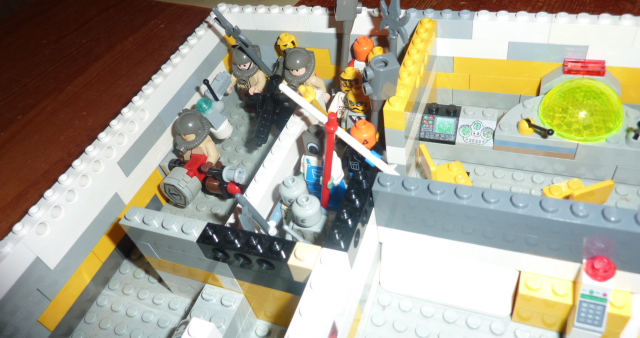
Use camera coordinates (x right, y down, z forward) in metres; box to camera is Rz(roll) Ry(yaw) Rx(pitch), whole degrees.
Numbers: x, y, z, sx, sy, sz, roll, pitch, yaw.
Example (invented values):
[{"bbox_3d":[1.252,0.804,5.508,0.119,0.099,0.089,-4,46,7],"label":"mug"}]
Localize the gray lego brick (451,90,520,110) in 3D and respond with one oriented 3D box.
[{"bbox_3d":[0.086,-0.038,0.237,0.032,0.010,0.008,9,50,21],"label":"gray lego brick"}]

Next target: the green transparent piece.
[{"bbox_3d":[0.106,-0.026,0.186,0.032,0.016,0.032,9,50,21],"label":"green transparent piece"}]

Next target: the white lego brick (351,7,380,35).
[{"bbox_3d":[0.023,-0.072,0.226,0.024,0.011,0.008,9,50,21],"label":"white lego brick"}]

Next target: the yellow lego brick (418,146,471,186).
[{"bbox_3d":[0.054,0.000,0.196,0.018,0.018,0.016,-14,45,0],"label":"yellow lego brick"}]

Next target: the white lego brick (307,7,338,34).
[{"bbox_3d":[0.002,-0.077,0.236,0.016,0.011,0.008,9,50,21],"label":"white lego brick"}]

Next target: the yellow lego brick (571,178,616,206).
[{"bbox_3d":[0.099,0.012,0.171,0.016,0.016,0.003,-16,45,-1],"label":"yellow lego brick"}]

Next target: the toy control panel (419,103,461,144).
[{"bbox_3d":[0.056,-0.021,0.213,0.016,0.011,0.016,9,50,21],"label":"toy control panel"}]

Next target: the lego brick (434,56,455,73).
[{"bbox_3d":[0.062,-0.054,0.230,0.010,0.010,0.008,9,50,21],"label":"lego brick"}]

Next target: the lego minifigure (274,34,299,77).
[{"bbox_3d":[-0.014,-0.055,0.254,0.023,0.040,0.013,-6,46,8],"label":"lego minifigure"}]

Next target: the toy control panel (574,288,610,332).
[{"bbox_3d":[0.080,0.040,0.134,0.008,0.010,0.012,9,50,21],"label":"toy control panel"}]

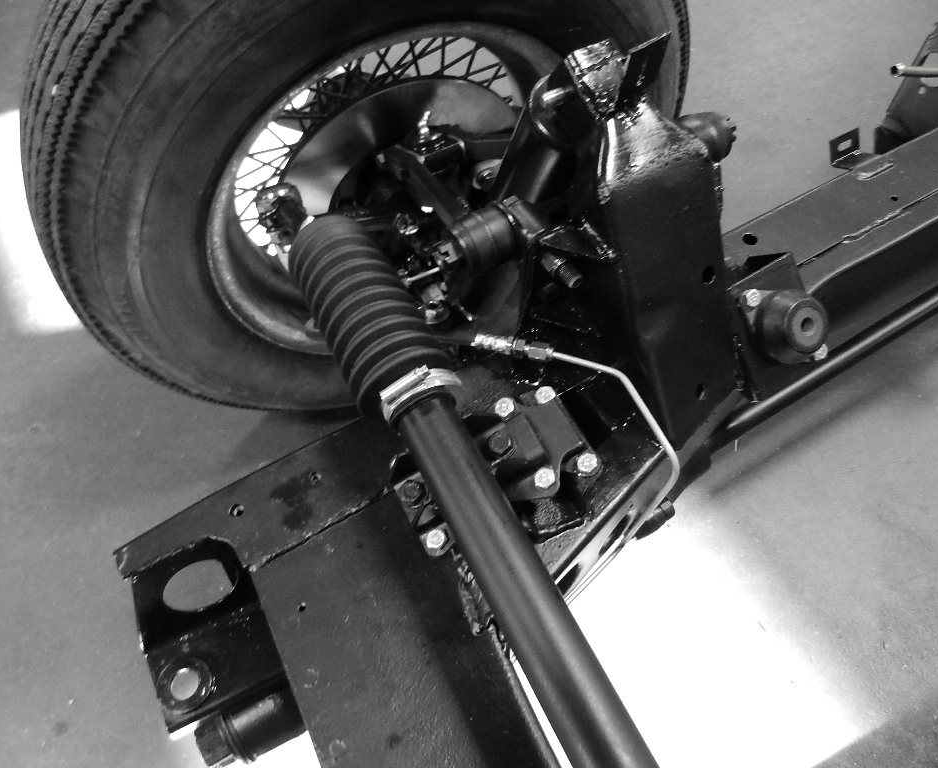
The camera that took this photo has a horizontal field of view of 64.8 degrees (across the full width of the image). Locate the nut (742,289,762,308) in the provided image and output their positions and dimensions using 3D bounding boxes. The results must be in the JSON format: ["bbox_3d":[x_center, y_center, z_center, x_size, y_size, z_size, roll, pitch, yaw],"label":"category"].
[{"bbox_3d":[0.233,-0.070,0.610,0.014,0.008,0.014,-30,92,-7],"label":"nut"}]

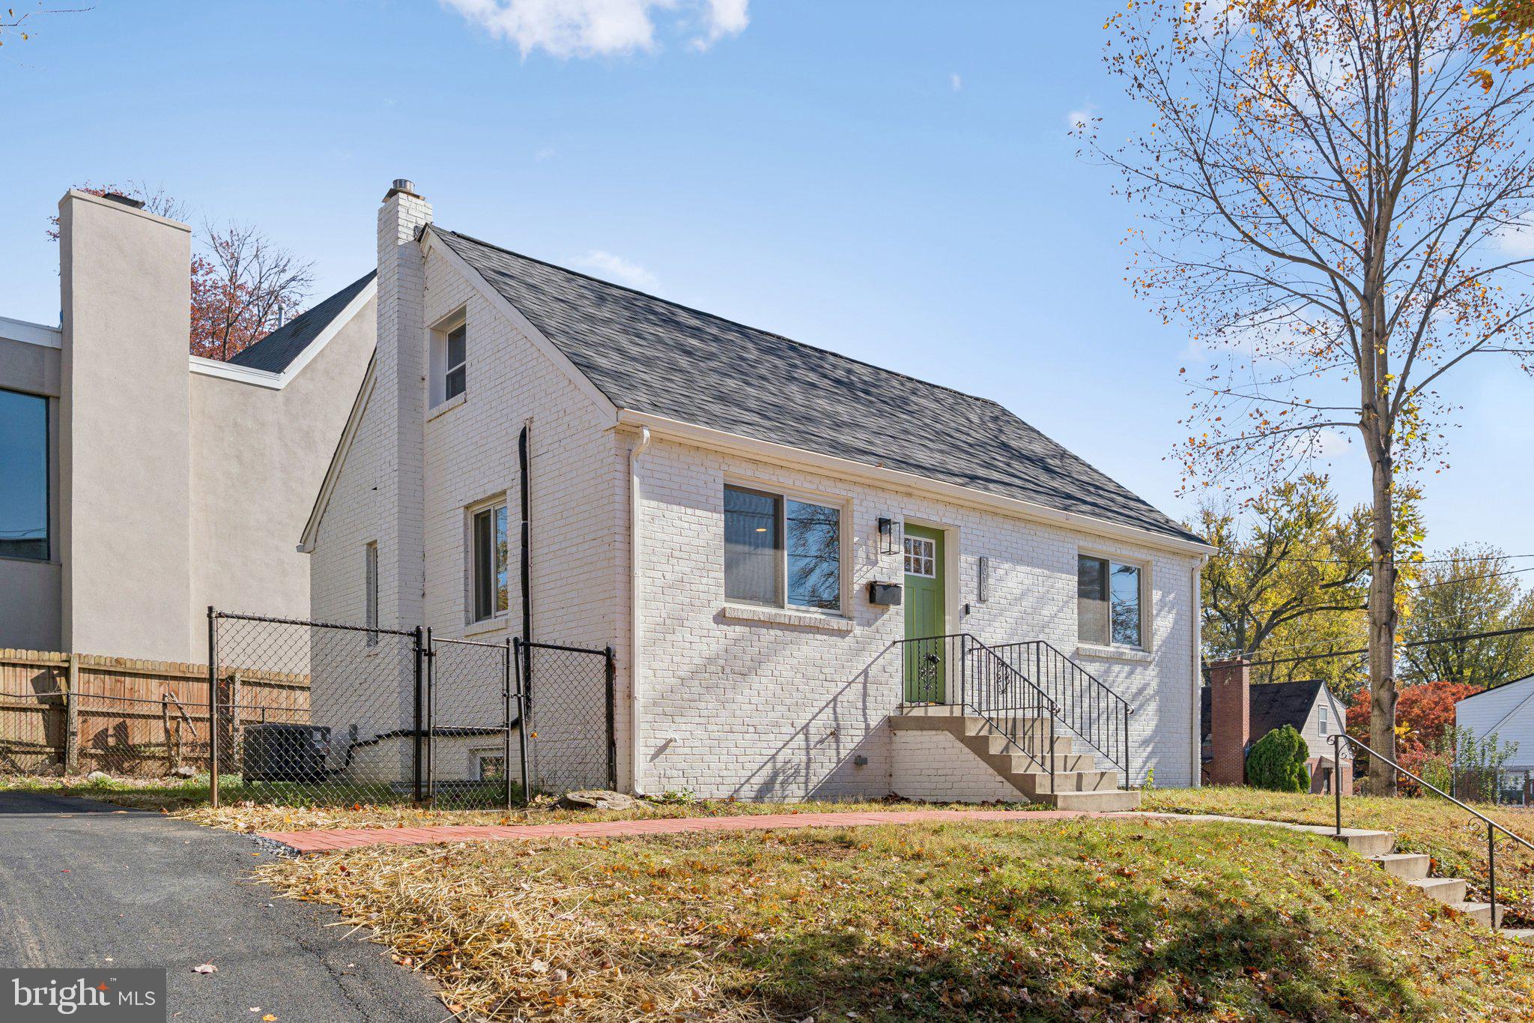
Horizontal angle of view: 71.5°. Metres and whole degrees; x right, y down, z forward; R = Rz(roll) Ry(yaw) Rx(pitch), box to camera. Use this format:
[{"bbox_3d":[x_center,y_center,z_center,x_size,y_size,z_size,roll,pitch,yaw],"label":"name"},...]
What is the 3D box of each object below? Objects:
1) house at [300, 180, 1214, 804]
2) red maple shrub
[{"bbox_3d":[-0.100,0.280,16.100,11.200,7.100,8.800,9,-13,-40],"label":"house"},{"bbox_3d":[25.591,9.074,42.000,5.000,4.900,4.800,0,-10,0],"label":"red maple shrub"}]

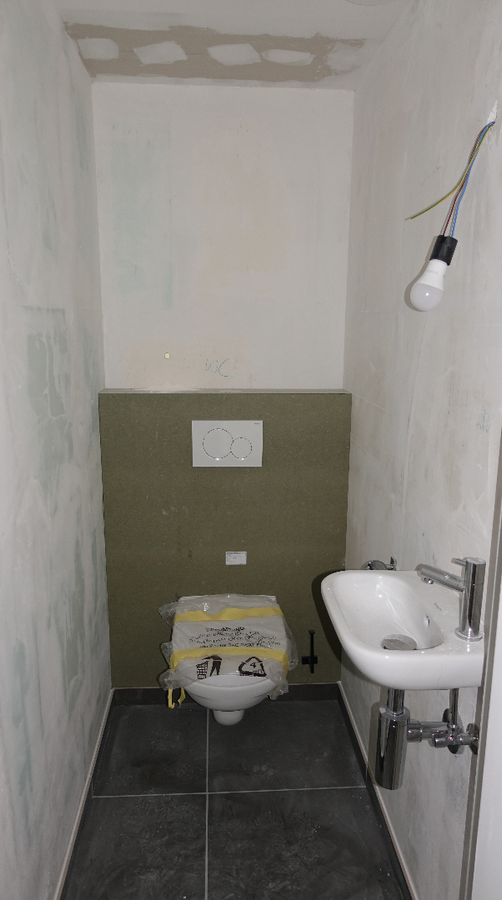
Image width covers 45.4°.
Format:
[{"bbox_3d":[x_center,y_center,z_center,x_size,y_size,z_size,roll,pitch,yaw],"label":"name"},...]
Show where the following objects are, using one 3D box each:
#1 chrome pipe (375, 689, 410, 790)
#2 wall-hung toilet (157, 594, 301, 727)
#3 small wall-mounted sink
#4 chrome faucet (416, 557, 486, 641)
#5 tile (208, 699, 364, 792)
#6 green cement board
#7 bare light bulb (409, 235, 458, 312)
[{"bbox_3d":[0.281,0.552,1.187,0.060,0.232,0.060,0,12,-4],"label":"chrome pipe"},{"bbox_3d":[-0.071,0.764,1.996,0.370,0.365,0.540,0,12,-4],"label":"wall-hung toilet"},{"bbox_3d":[0.282,0.363,1.144,0.272,0.125,0.362,0,12,-4],"label":"small wall-mounted sink"},{"bbox_3d":[0.357,0.247,1.056,0.050,0.140,0.130,-9,15,-37],"label":"chrome faucet"},{"bbox_3d":[0.102,1.020,2.095,0.501,0.010,0.453,0,12,-4],"label":"tile"},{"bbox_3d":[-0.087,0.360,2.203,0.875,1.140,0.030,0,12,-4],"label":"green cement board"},{"bbox_3d":[0.342,-0.326,1.115,0.061,0.142,0.061,19,2,-7],"label":"bare light bulb"}]

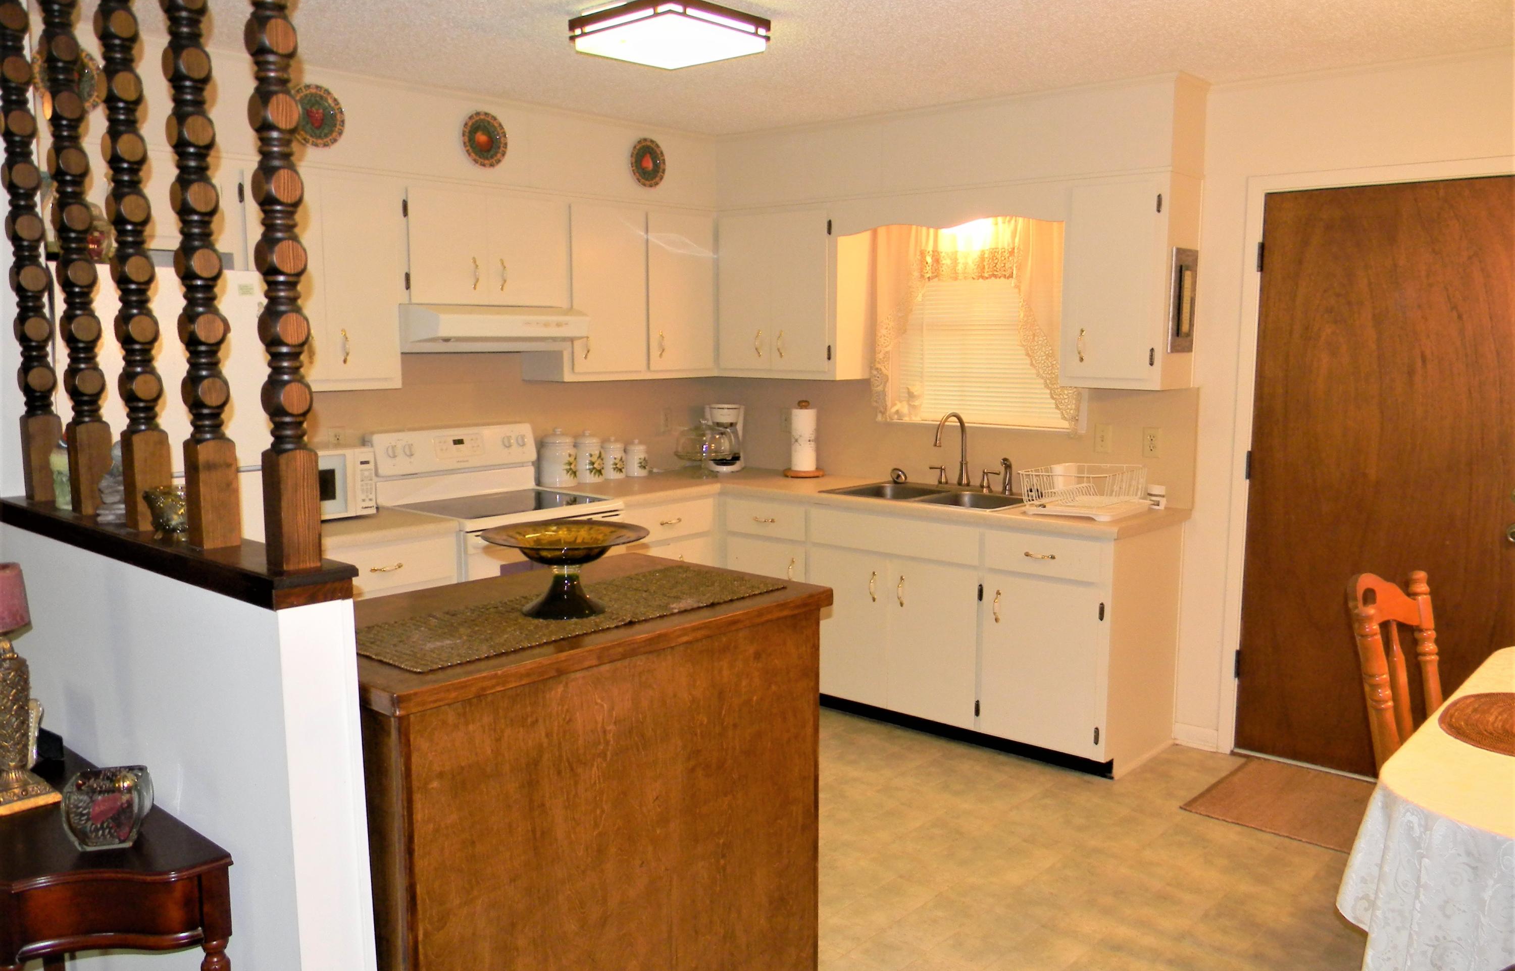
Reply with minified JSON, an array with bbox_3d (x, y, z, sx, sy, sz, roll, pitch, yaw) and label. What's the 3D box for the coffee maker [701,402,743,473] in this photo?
[{"bbox_3d":[-0.149,-0.231,5.866,0.190,0.320,0.220,0,7,-1],"label":"coffee maker"}]

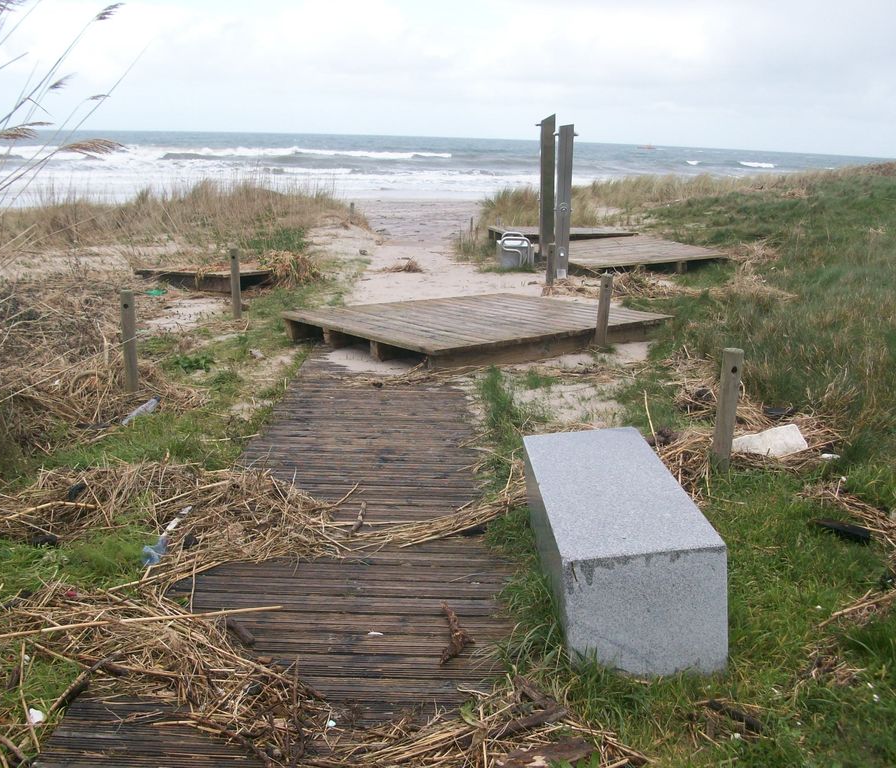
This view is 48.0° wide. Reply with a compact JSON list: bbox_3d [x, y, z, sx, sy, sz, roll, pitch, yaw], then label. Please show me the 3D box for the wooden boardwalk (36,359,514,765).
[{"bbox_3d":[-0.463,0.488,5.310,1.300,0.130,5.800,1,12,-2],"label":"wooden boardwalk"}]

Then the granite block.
[{"bbox_3d":[0.627,0.581,3.930,0.515,0.417,1.468,-5,12,0],"label":"granite block"}]

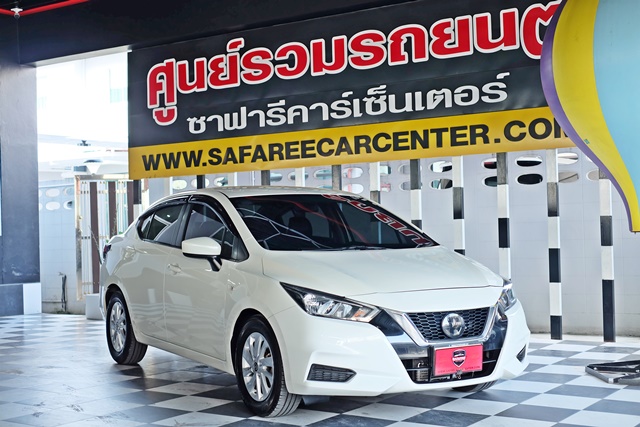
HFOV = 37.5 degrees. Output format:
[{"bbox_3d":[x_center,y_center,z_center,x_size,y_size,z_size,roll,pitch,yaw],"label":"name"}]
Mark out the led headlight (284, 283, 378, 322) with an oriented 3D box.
[{"bbox_3d":[0.040,0.502,5.367,0.366,0.218,0.554,-1,-1,-30],"label":"led headlight"}]

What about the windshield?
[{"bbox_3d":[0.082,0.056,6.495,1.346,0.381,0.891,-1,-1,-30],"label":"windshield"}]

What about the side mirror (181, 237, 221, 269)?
[{"bbox_3d":[-0.752,0.260,6.056,0.218,0.213,0.178,-1,-1,-30],"label":"side mirror"}]

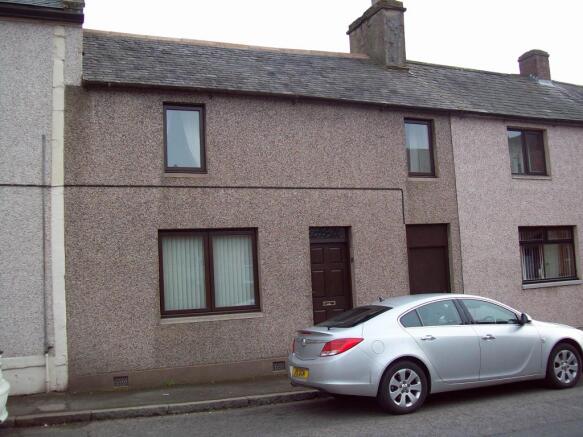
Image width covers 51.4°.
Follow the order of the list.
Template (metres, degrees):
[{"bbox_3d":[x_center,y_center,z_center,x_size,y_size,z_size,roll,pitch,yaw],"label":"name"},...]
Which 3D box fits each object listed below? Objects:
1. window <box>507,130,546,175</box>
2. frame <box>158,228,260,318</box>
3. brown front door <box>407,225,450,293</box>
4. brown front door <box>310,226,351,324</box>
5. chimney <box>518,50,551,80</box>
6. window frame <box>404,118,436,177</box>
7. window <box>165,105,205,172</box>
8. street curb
[{"bbox_3d":[5.002,-1.399,12.929,1.083,1.021,0.100,0,-6,-24],"label":"window"},{"bbox_3d":[-1.341,0.887,9.968,1.574,1.251,0.090,0,-6,-24],"label":"frame"},{"bbox_3d":[2.632,1.406,11.560,0.998,2.584,0.090,0,-6,-24],"label":"brown front door"},{"bbox_3d":[0.700,1.342,10.749,0.836,2.370,0.100,0,-6,-24],"label":"brown front door"},{"bbox_3d":[7.167,-4.370,17.846,0.560,1.020,0.720,0,-6,-24],"label":"chimney"},{"bbox_3d":[2.473,-1.349,11.807,0.670,1.152,0.100,0,-6,-24],"label":"window frame"},{"bbox_3d":[-1.760,-1.289,9.954,0.692,1.159,0.100,0,-6,-24],"label":"window"},{"bbox_3d":[-1.509,2.533,8.136,4.183,0.140,0.170,2,-7,-24],"label":"street curb"}]

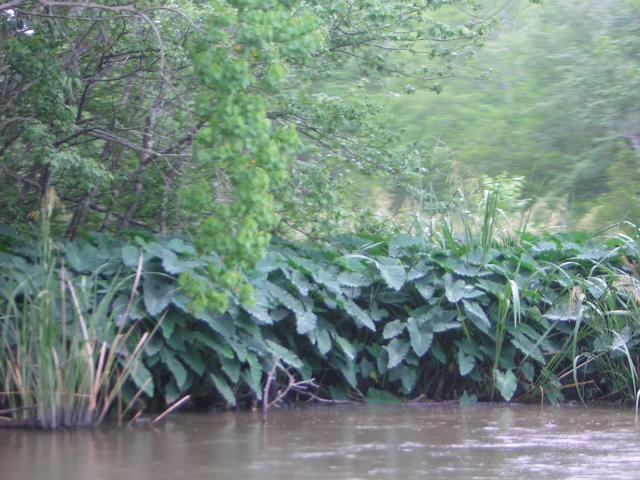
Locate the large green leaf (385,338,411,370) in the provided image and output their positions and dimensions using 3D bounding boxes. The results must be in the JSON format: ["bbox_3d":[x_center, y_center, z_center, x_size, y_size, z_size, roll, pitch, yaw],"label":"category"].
[{"bbox_3d":[0.637,0.932,16.400,0.214,0.246,0.130,0,0,6],"label":"large green leaf"}]

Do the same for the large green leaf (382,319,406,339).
[{"bbox_3d":[0.616,0.731,16.500,0.198,0.165,0.120,0,0,6],"label":"large green leaf"}]

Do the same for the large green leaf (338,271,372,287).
[{"bbox_3d":[0.300,0.326,16.900,0.288,0.135,0.170,0,0,0],"label":"large green leaf"}]

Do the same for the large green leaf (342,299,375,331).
[{"bbox_3d":[0.301,0.582,15.600,0.177,0.070,0.372,-19,57,-40],"label":"large green leaf"}]

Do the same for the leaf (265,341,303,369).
[{"bbox_3d":[-0.296,0.929,16.200,0.308,0.227,0.160,0,0,-14],"label":"leaf"}]

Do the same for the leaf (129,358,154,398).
[{"bbox_3d":[-1.412,1.088,15.800,0.206,0.301,0.140,0,0,-14],"label":"leaf"}]

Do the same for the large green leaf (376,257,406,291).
[{"bbox_3d":[0.602,0.282,16.800,0.252,0.286,0.150,0,0,-6],"label":"large green leaf"}]

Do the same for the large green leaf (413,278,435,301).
[{"bbox_3d":[0.819,0.392,15.800,0.158,0.211,0.060,-18,-30,0],"label":"large green leaf"}]

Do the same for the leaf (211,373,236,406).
[{"bbox_3d":[-0.735,1.138,15.200,0.118,0.345,0.060,-7,-36,-44],"label":"leaf"}]

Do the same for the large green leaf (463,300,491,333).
[{"bbox_3d":[1.293,0.632,16.500,0.231,0.264,0.150,0,0,-14],"label":"large green leaf"}]

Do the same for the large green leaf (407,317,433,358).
[{"bbox_3d":[0.772,0.749,15.500,0.186,0.353,0.070,-4,-28,0],"label":"large green leaf"}]

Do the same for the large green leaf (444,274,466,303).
[{"bbox_3d":[1.072,0.384,15.800,0.166,0.256,0.060,2,-30,0],"label":"large green leaf"}]

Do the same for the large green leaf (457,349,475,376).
[{"bbox_3d":[1.137,0.957,15.600,0.133,0.233,0.050,-2,-25,0],"label":"large green leaf"}]

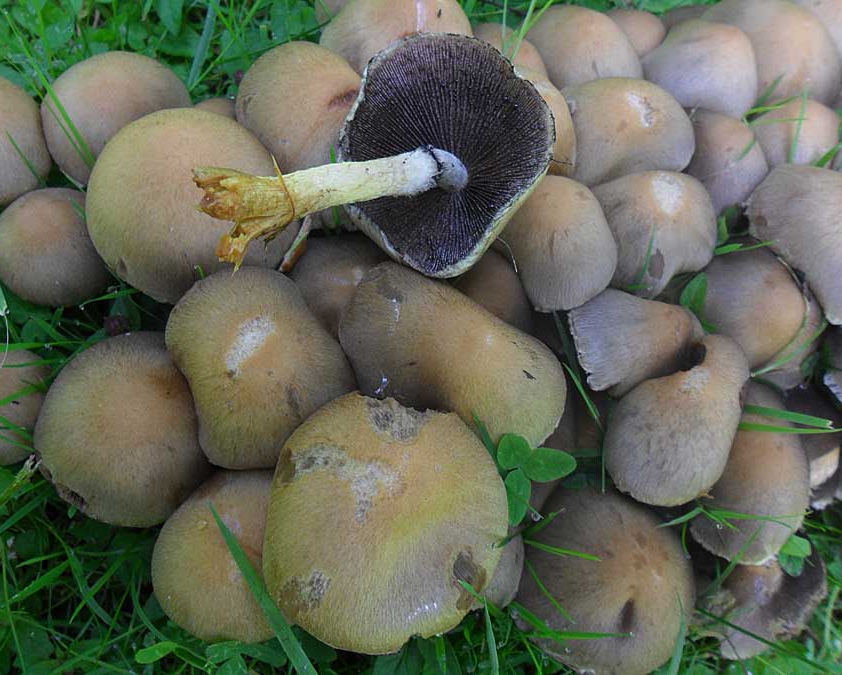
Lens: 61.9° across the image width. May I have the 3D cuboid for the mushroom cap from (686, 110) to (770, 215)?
[{"bbox_3d":[0.165,-0.098,0.371,0.054,0.033,0.054,3,56,-5],"label":"mushroom cap"}]

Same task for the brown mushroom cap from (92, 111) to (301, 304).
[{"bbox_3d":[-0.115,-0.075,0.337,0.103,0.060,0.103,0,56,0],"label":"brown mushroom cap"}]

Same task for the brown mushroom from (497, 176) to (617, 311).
[{"bbox_3d":[0.058,-0.045,0.287,0.053,0.041,0.053,0,44,0],"label":"brown mushroom"}]

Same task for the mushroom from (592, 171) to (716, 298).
[{"bbox_3d":[0.098,-0.049,0.289,0.055,0.037,0.055,4,47,-2],"label":"mushroom"}]

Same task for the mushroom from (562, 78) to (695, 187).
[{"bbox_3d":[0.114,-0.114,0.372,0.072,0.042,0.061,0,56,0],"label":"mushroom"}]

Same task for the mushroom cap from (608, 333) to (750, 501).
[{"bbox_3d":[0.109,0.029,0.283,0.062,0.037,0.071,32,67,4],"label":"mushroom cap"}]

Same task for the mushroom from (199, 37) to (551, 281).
[{"bbox_3d":[-0.019,-0.060,0.256,0.108,0.092,0.092,-17,32,-33],"label":"mushroom"}]

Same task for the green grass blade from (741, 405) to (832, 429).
[{"bbox_3d":[0.116,0.025,0.224,0.031,0.004,0.002,13,26,-3],"label":"green grass blade"}]

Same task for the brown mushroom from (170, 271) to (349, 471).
[{"bbox_3d":[-0.061,0.003,0.252,0.069,0.042,0.074,-3,60,2],"label":"brown mushroom"}]

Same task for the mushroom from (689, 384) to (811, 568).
[{"bbox_3d":[0.110,0.045,0.237,0.052,0.038,0.056,15,57,-8],"label":"mushroom"}]

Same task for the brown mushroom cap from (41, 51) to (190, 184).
[{"bbox_3d":[-0.152,-0.113,0.341,0.073,0.046,0.073,-1,52,1],"label":"brown mushroom cap"}]

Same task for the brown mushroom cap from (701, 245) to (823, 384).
[{"bbox_3d":[0.162,-0.018,0.322,0.064,0.040,0.064,7,60,-13],"label":"brown mushroom cap"}]

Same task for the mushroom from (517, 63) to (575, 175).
[{"bbox_3d":[0.050,-0.104,0.332,0.053,0.036,0.053,0,54,0],"label":"mushroom"}]

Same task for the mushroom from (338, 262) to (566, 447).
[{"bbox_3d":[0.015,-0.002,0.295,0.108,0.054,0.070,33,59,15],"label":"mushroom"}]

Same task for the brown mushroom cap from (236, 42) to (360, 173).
[{"bbox_3d":[-0.067,-0.133,0.384,0.078,0.045,0.078,0,56,0],"label":"brown mushroom cap"}]

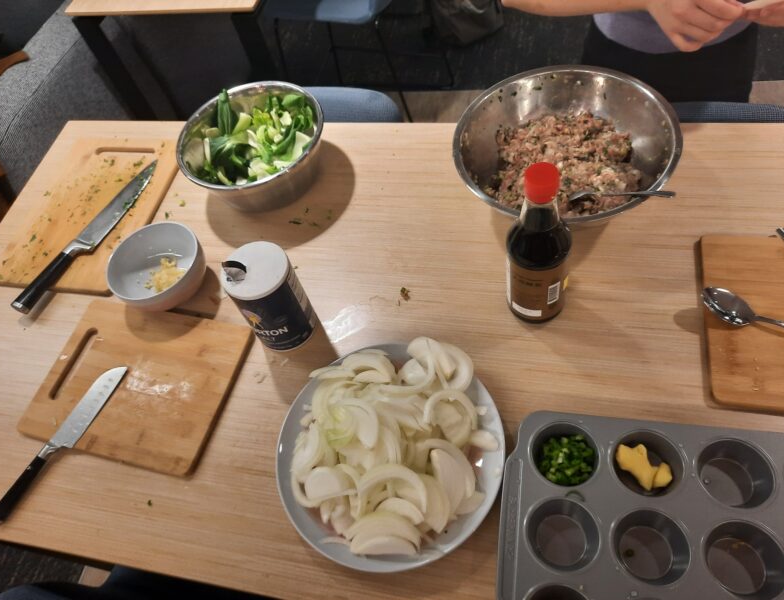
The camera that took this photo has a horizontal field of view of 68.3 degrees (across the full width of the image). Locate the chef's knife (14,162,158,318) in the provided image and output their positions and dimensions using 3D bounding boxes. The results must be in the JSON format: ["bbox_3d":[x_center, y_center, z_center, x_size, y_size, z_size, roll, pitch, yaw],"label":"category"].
[{"bbox_3d":[-0.485,-0.116,0.935,0.045,0.025,0.328,20,64,22],"label":"chef's knife"}]

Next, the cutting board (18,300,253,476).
[{"bbox_3d":[-0.345,0.111,0.786,0.277,0.015,0.207,8,61,17],"label":"cutting board"}]

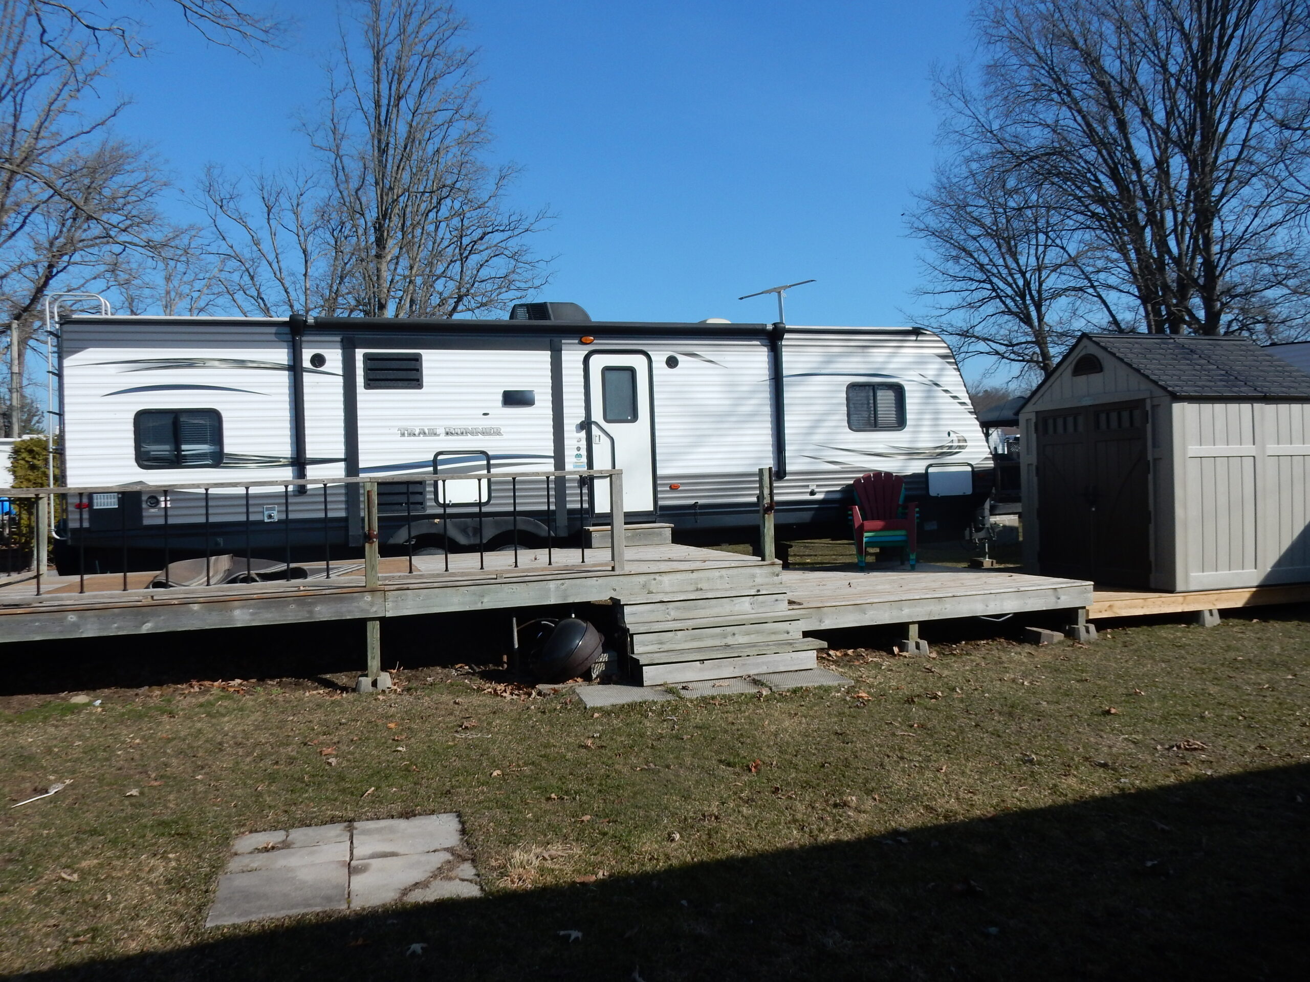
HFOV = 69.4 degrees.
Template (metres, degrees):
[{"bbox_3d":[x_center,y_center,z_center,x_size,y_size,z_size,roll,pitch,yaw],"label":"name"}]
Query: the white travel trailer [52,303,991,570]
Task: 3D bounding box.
[{"bbox_3d":[-0.935,-0.521,12.195,11.300,3.450,2.500,-2,1,-16],"label":"white travel trailer"}]

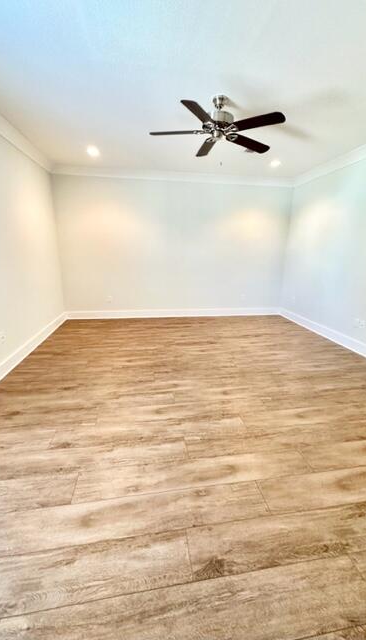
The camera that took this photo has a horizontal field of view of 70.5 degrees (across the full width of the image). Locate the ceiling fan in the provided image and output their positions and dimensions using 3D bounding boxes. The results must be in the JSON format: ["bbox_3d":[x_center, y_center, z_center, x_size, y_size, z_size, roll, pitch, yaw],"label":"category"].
[{"bbox_3d":[0.326,-1.890,2.468,1.290,0.340,1.250,-1,16,-8],"label":"ceiling fan"}]

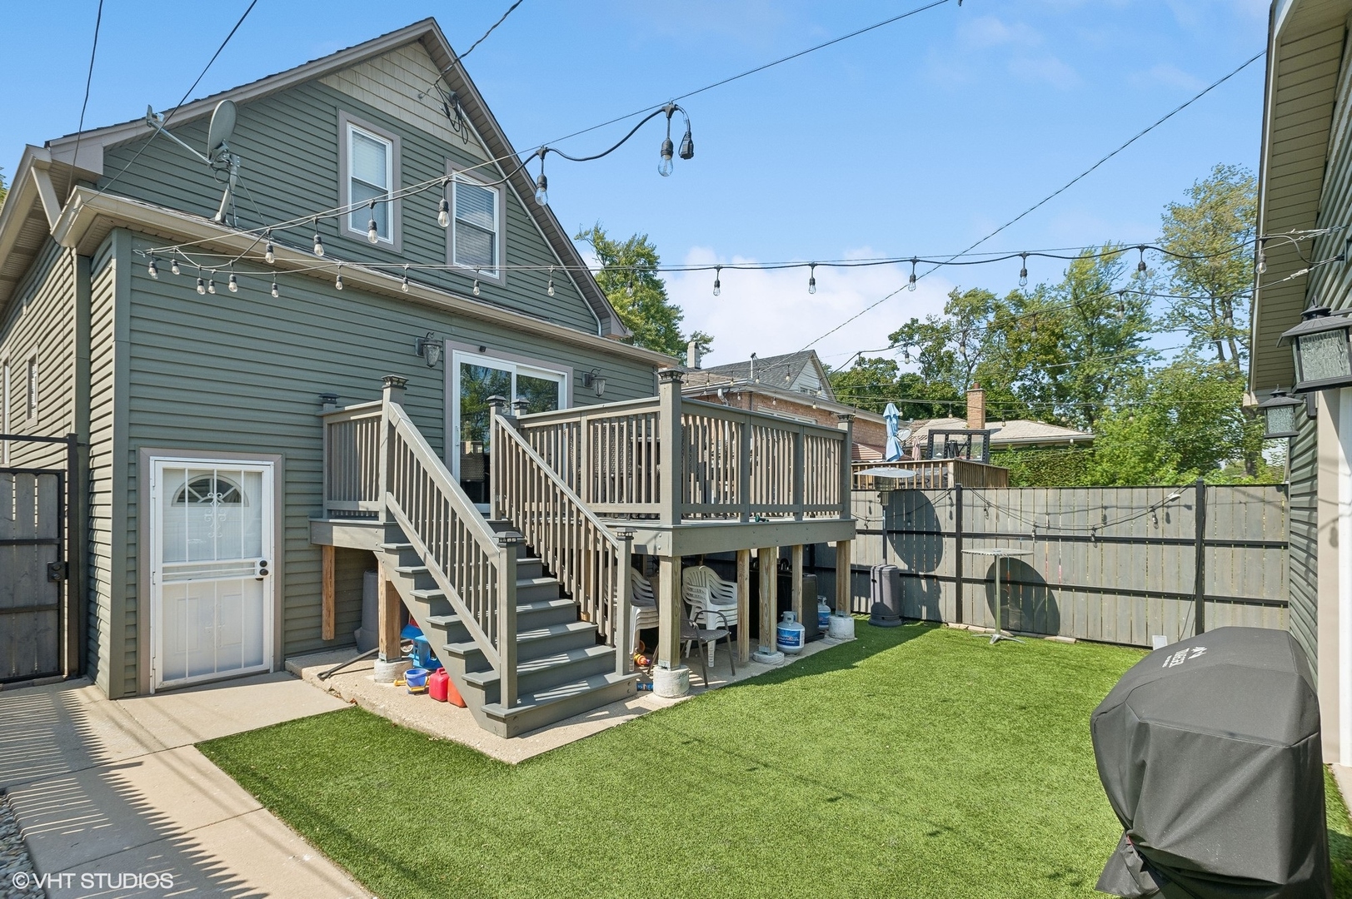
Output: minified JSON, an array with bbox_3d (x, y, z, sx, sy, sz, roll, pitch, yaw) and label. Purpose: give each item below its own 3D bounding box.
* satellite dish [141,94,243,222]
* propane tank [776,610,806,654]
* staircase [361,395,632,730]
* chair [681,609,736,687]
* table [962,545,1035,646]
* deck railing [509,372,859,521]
[{"bbox_3d":[-4.323,-2.589,5.720,0.660,1.030,0.520,1,-3,-17],"label":"satellite dish"},{"bbox_3d":[1.254,1.995,6.950,0.310,0.460,0.310,0,-3,10],"label":"propane tank"},{"bbox_3d":[-1.478,0.800,5.500,1.950,2.550,1.360,-2,-3,39],"label":"staircase"},{"bbox_3d":[0.135,1.683,6.030,0.700,0.900,0.580,-2,-3,39],"label":"chair"},{"bbox_3d":[3.919,1.775,7.800,0.770,1.070,0.770,-1,-3,17],"label":"table"},{"bbox_3d":[0.271,0.110,7.450,2.120,1.280,3.600,-2,-3,39],"label":"deck railing"}]

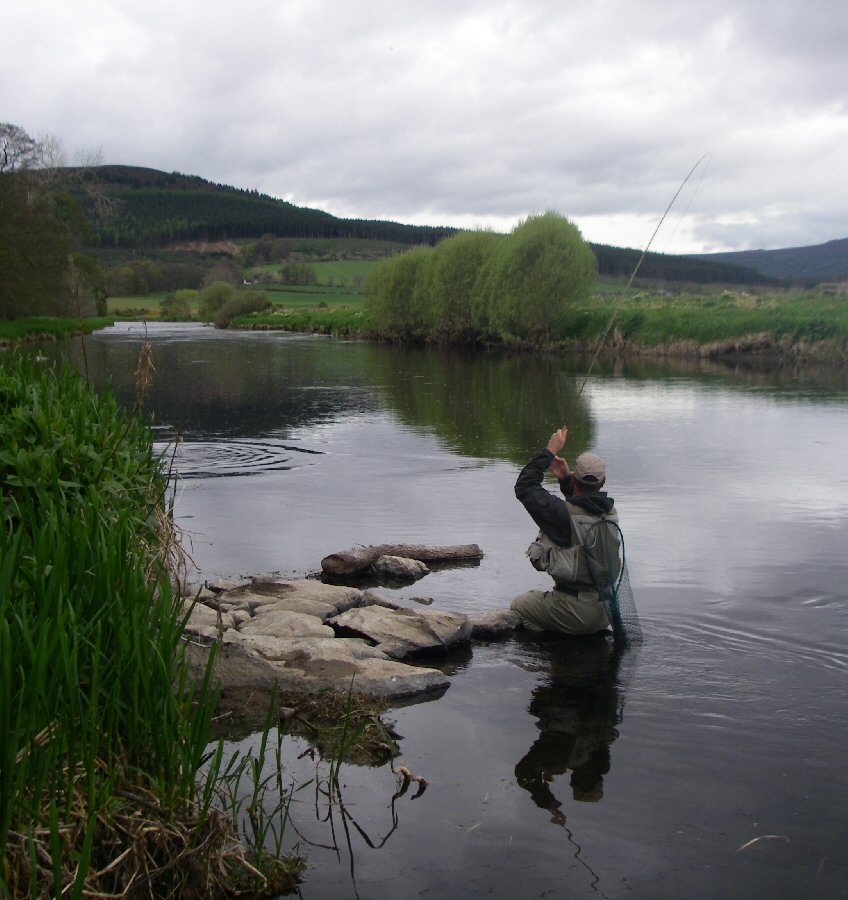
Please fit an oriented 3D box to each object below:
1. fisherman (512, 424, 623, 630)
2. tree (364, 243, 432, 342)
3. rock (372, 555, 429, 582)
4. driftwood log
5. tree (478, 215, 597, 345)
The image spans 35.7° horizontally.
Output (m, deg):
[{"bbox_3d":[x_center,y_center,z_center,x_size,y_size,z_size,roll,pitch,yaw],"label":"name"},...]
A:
[{"bbox_3d":[0.750,0.464,7.016,0.520,1.150,0.640,-5,8,-42],"label":"fisherman"},{"bbox_3d":[-1.300,-9.385,78.450,4.600,5.600,4.600,0,6,0],"label":"tree"},{"bbox_3d":[-0.145,0.744,8.473,0.360,0.130,0.250,0,6,0],"label":"rock"},{"bbox_3d":[-0.125,0.708,8.721,1.140,0.170,0.240,-3,7,-25],"label":"driftwood log"},{"bbox_3d":[5.600,-8.535,65.970,5.600,6.400,5.400,0,6,0],"label":"tree"}]

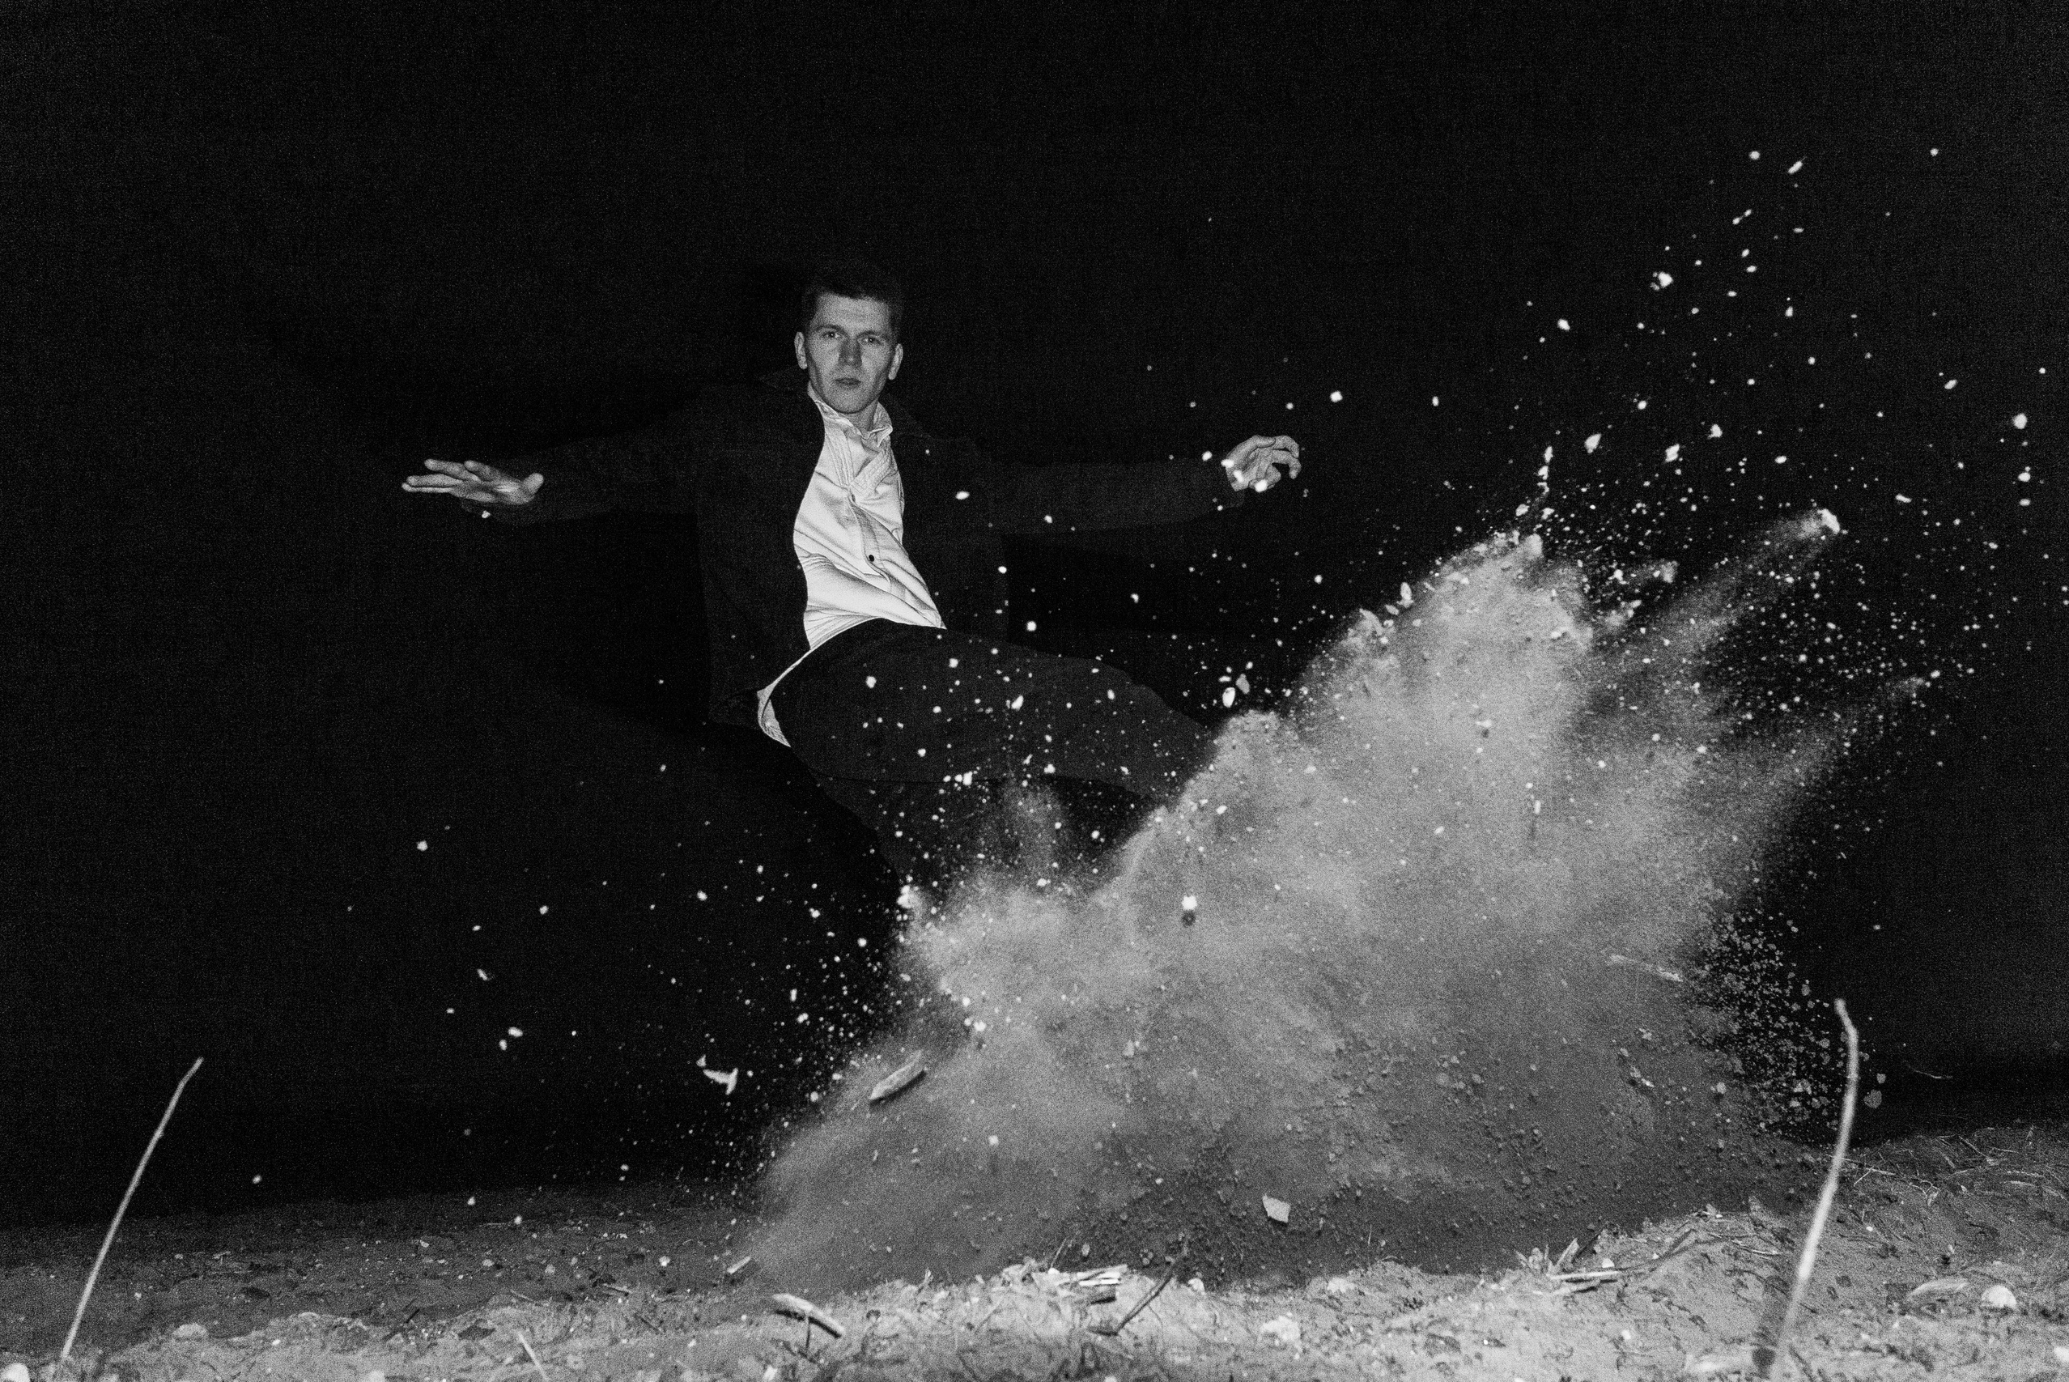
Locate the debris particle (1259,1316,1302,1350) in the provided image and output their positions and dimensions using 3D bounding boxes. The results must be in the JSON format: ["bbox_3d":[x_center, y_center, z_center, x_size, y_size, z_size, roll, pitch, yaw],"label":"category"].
[{"bbox_3d":[0.289,0.750,1.620,0.047,0.033,0.040,0,-11,0],"label":"debris particle"}]

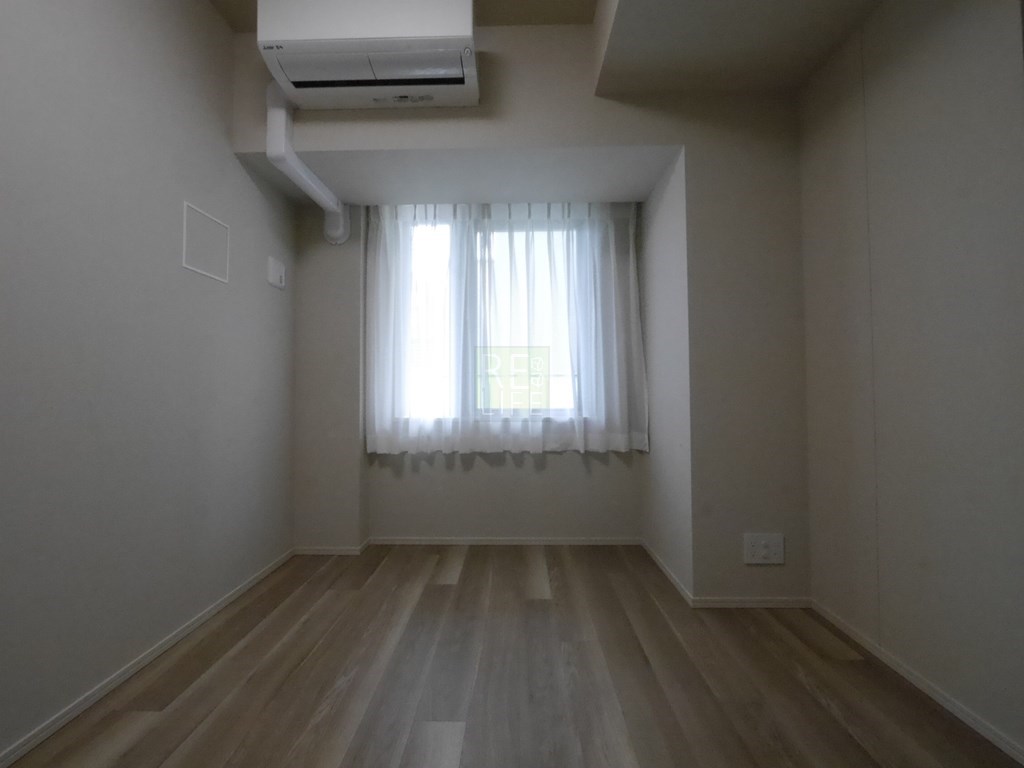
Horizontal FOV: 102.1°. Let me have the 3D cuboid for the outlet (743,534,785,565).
[{"bbox_3d":[1.024,0.668,1.681,0.158,0.121,0.011,0,-1,1],"label":"outlet"}]

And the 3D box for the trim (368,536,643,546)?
[{"bbox_3d":[-0.041,0.909,2.386,1.568,0.043,0.015,0,-1,1],"label":"trim"}]

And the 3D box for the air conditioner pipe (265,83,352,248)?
[{"bbox_3d":[-0.962,-0.999,1.985,0.135,0.460,0.607,0,-1,1],"label":"air conditioner pipe"}]

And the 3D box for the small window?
[{"bbox_3d":[-0.029,-0.303,2.294,1.545,1.370,0.090,0,-1,1],"label":"small window"}]

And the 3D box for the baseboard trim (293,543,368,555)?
[{"bbox_3d":[-0.997,0.913,2.248,0.371,0.043,0.015,0,-1,1],"label":"baseboard trim"}]

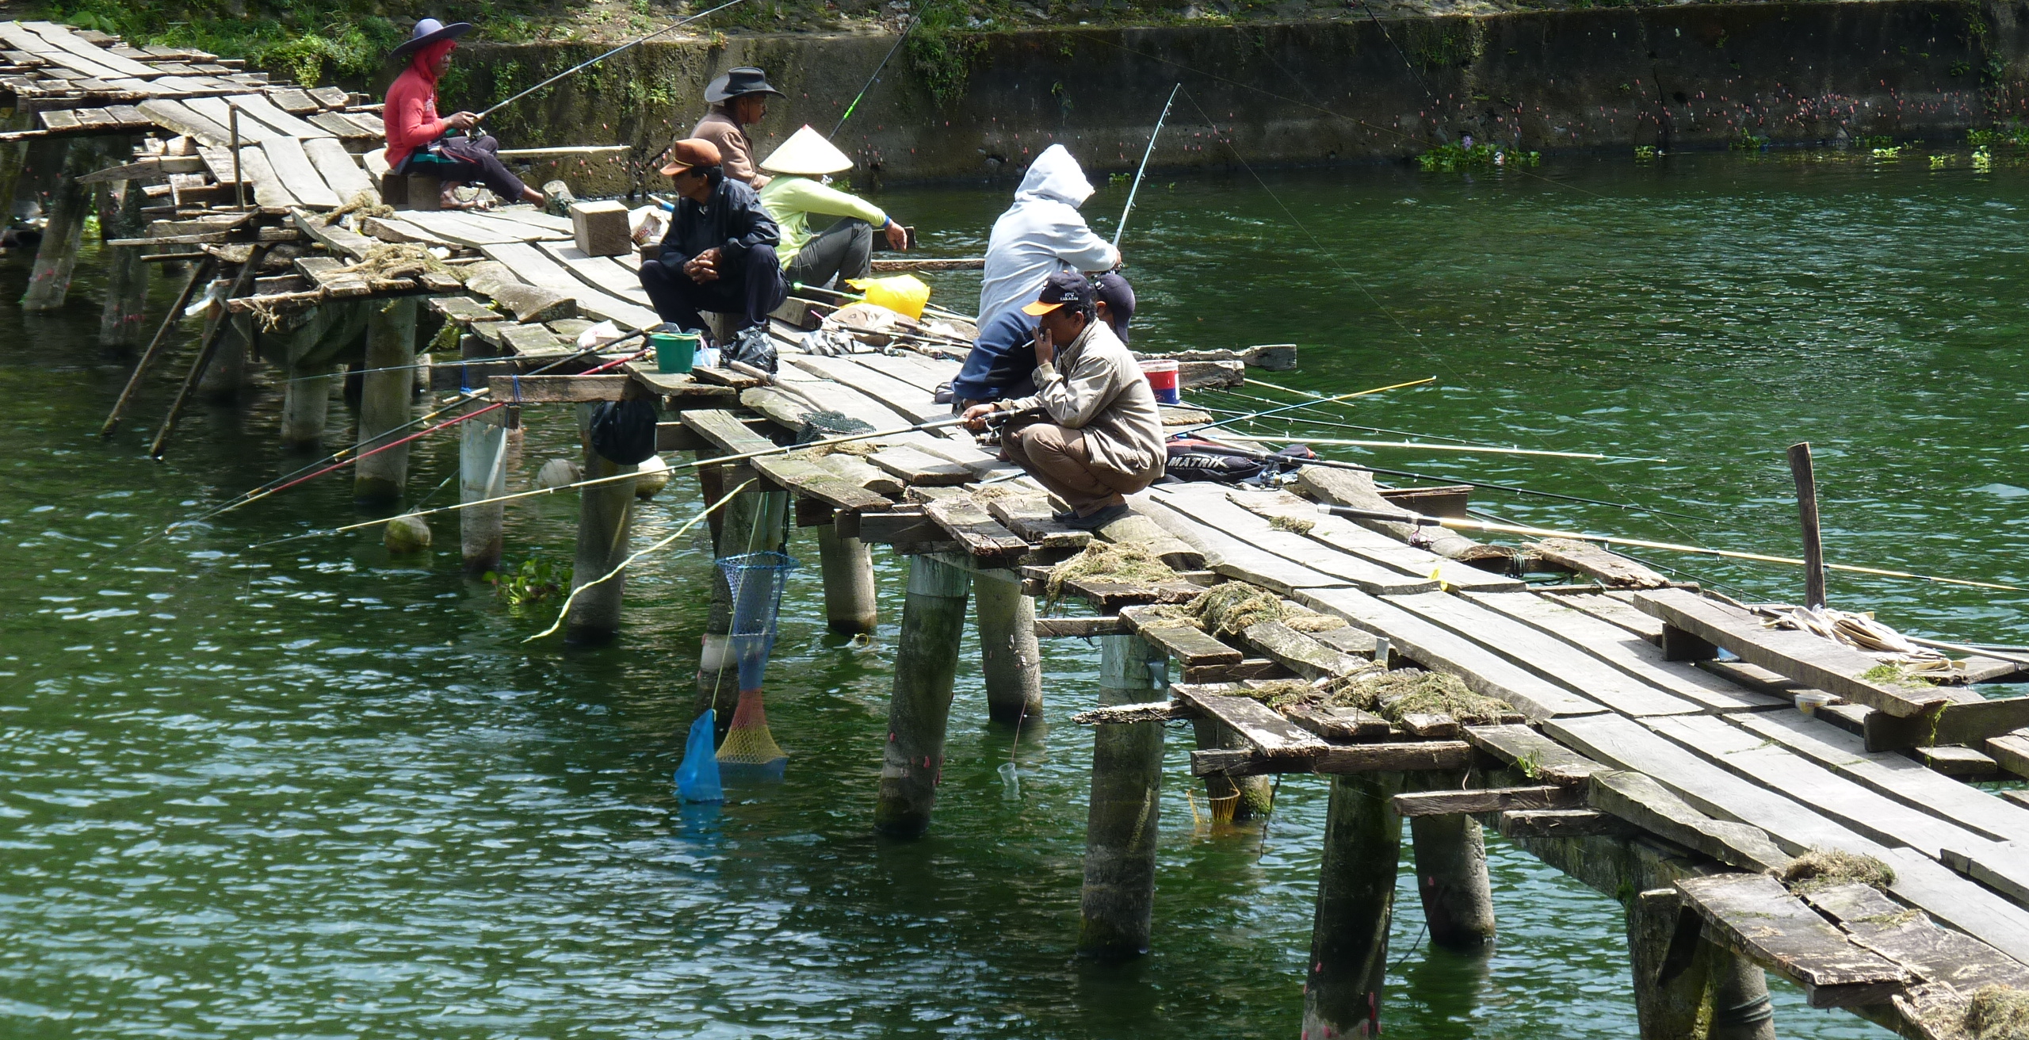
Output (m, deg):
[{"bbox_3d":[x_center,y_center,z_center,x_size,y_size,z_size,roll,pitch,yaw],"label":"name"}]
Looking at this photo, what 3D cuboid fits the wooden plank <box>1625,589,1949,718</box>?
[{"bbox_3d":[2.243,0.382,35.021,0.160,0.045,3.910,-1,4,-8],"label":"wooden plank"}]

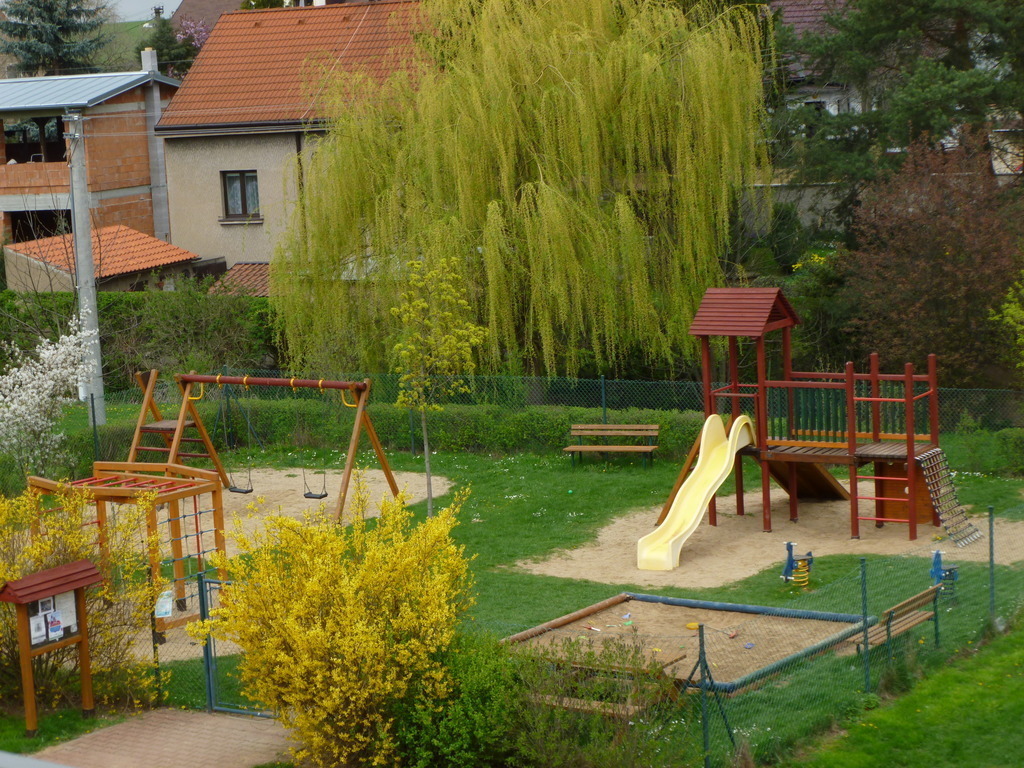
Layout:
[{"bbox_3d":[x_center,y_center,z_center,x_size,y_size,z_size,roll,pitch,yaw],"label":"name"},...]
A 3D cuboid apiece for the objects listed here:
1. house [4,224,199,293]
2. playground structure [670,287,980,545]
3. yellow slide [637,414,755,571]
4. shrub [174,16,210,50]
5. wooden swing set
[{"bbox_3d":[-12.455,-2.892,72.761,2.710,3.300,6.900,0,8,21],"label":"house"},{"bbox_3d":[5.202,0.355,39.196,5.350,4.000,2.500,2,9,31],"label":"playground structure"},{"bbox_3d":[2.925,1.689,37.853,0.640,1.960,3.200,2,9,31],"label":"yellow slide"},{"bbox_3d":[-12.382,-13.432,92.000,2.000,2.000,2.000,-3,8,0],"label":"shrub"},{"bbox_3d":[-4.736,1.022,43.852,5.550,2.480,1.950,2,9,35],"label":"wooden swing set"}]

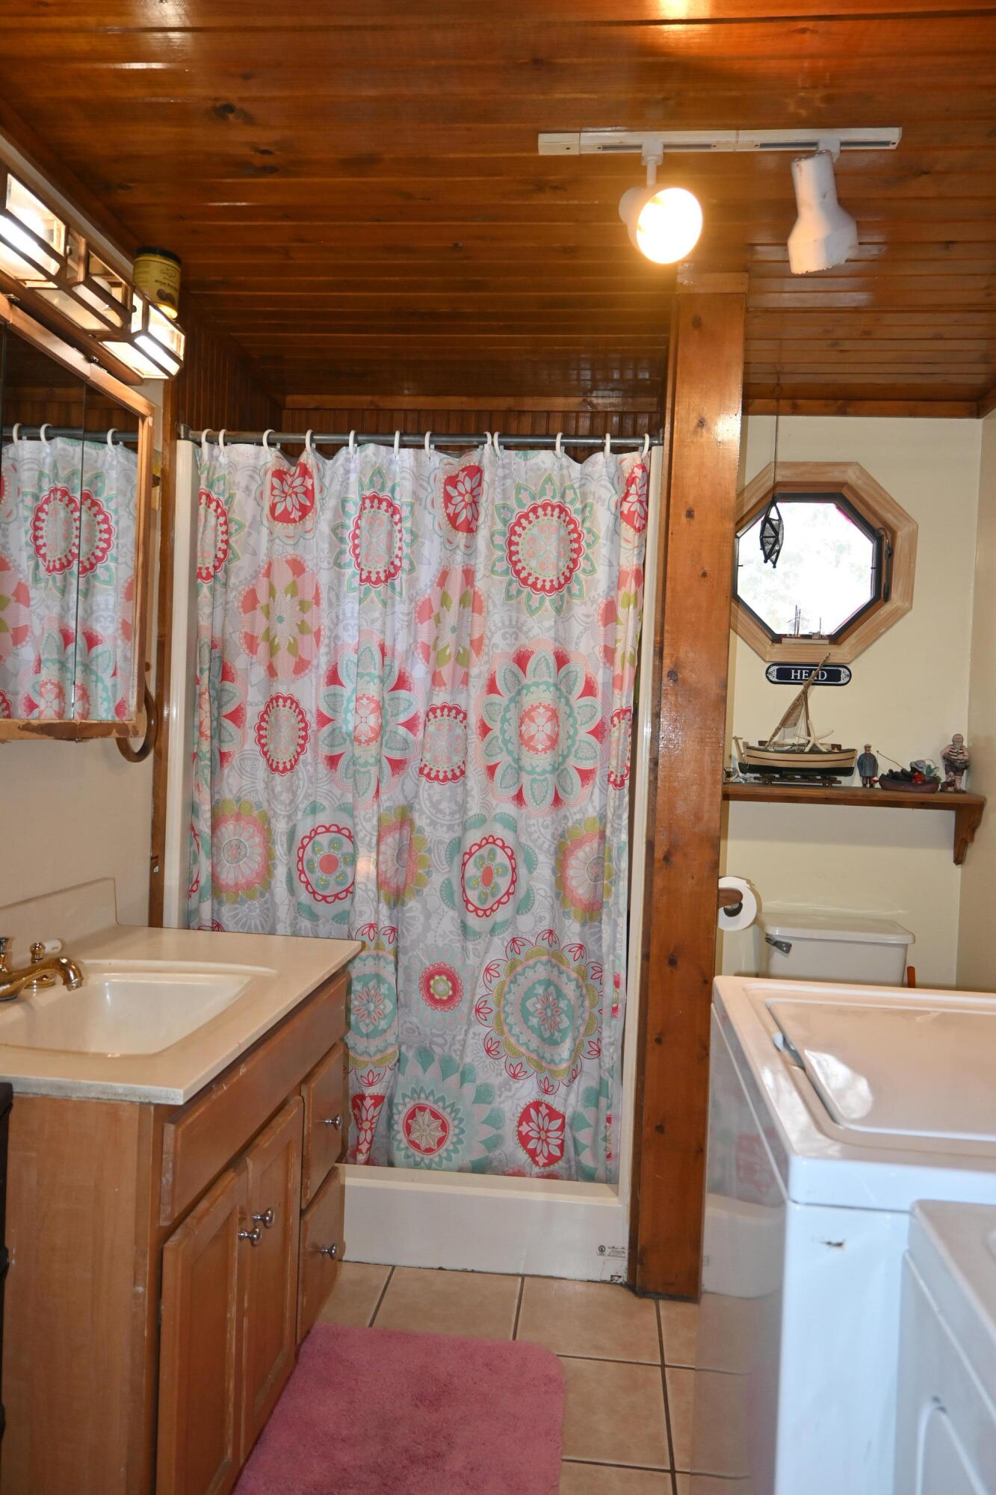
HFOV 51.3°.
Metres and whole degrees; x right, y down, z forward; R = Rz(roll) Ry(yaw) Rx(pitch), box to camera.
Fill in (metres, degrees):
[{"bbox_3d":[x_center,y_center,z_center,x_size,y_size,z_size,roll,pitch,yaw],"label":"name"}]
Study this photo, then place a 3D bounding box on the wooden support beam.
[{"bbox_3d":[0.440,0.109,2.430,0.155,2.330,0.120,2,1,6],"label":"wooden support beam"}]

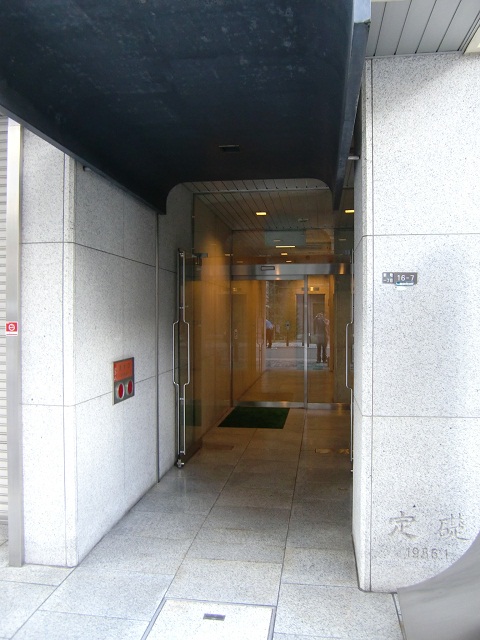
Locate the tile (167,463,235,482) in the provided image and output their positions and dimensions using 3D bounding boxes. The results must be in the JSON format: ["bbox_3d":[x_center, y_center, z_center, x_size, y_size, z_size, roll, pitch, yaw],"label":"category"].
[{"bbox_3d":[-0.362,1.441,4.964,0.600,0.025,0.450,0,1,9],"label":"tile"}]

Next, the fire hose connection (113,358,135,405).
[{"bbox_3d":[-0.837,0.439,3.787,0.030,0.300,0.400,0,1,9],"label":"fire hose connection"}]

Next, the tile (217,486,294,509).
[{"bbox_3d":[0.129,1.450,4.200,0.600,0.025,0.450,0,1,9],"label":"tile"}]

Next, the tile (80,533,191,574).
[{"bbox_3d":[-0.629,1.462,3.212,0.600,0.025,0.450,0,1,9],"label":"tile"}]

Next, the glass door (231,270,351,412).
[{"bbox_3d":[0.972,0.304,8.404,2.263,2.286,0.080,0,0,9],"label":"glass door"}]

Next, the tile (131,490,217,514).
[{"bbox_3d":[-0.495,1.452,4.088,0.600,0.025,0.450,0,1,9],"label":"tile"}]

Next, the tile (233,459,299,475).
[{"bbox_3d":[0.262,1.439,5.076,0.600,0.025,0.450,0,1,9],"label":"tile"}]

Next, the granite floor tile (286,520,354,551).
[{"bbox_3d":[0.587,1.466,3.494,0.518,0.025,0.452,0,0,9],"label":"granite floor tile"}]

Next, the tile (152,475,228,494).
[{"bbox_3d":[-0.448,1.471,4.572,0.643,0.025,0.452,0,0,9],"label":"tile"}]

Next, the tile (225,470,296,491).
[{"bbox_3d":[0.196,1.444,4.638,0.600,0.025,0.450,0,1,9],"label":"tile"}]

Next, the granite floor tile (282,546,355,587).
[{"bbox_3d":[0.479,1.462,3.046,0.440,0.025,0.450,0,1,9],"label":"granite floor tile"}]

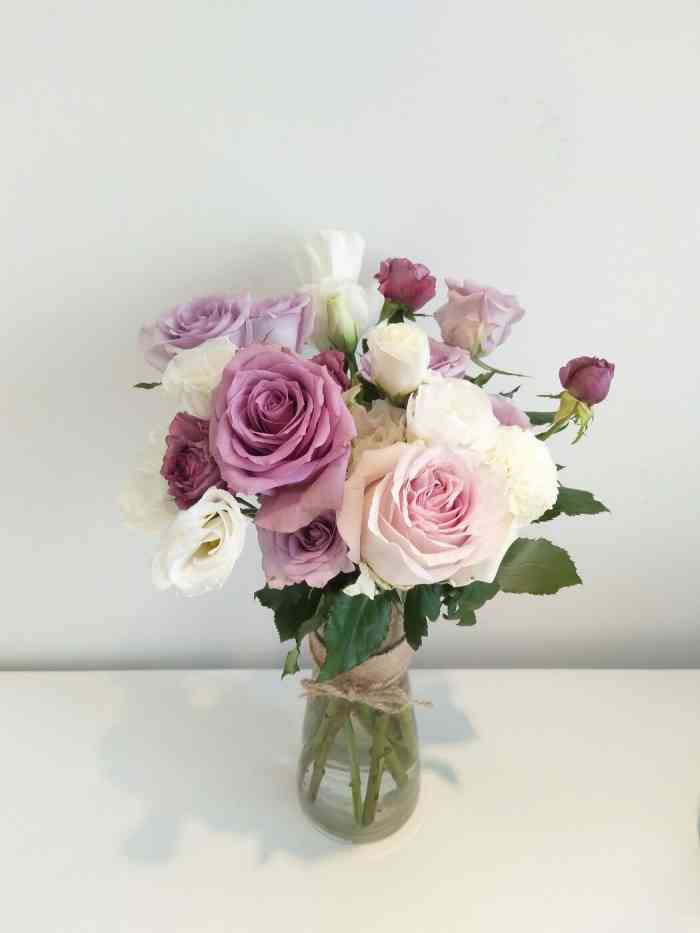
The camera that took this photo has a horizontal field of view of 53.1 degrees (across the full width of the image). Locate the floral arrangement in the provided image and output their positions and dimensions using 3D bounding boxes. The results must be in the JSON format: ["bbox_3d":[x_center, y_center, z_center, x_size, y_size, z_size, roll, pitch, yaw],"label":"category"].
[{"bbox_3d":[0.002,0.000,0.429,0.311,0.272,0.260,0,21,0],"label":"floral arrangement"}]

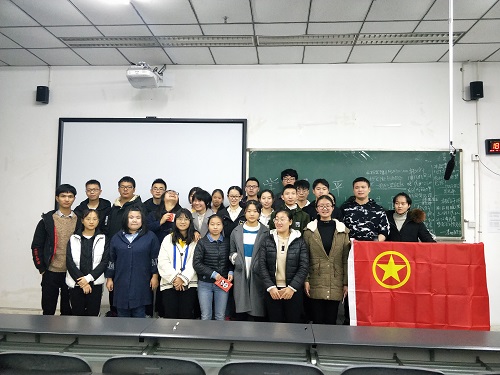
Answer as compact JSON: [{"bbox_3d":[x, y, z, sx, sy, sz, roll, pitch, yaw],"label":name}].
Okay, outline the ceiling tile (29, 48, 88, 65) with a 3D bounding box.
[{"bbox_3d":[-2.596,-1.790,4.939,0.600,0.020,0.531,1,-4,4],"label":"ceiling tile"}]

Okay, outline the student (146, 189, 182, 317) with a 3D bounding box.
[{"bbox_3d":[-0.924,0.840,4.024,0.470,1.615,0.360,1,-4,-6],"label":"student"}]

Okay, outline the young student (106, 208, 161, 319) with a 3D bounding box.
[{"bbox_3d":[-1.183,0.973,3.666,0.560,1.569,0.360,2,-4,-7],"label":"young student"}]

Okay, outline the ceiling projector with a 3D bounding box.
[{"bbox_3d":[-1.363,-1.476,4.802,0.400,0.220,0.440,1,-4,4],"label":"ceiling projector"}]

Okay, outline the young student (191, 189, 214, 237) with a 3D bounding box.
[{"bbox_3d":[-0.568,0.849,4.255,0.460,1.630,0.280,1,-4,-5],"label":"young student"}]

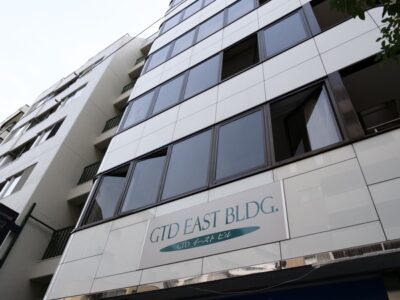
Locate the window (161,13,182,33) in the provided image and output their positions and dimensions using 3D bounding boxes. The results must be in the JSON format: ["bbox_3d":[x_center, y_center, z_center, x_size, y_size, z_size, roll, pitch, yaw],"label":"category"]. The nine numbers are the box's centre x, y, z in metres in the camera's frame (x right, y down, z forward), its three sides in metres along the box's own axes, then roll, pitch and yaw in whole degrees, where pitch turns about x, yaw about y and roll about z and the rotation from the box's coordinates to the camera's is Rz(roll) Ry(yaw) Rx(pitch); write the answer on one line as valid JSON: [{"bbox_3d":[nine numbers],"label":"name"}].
[{"bbox_3d":[-1.374,-6.030,14.268,1.085,1.506,0.100,-22,-51,27],"label":"window"}]

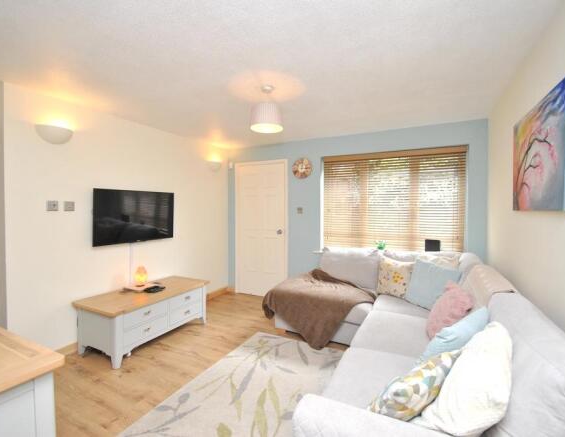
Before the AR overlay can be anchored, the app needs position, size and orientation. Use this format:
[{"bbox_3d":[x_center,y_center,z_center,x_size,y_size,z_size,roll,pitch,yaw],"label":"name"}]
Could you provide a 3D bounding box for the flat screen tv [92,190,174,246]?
[{"bbox_3d":[-1.611,-0.021,3.034,0.060,0.565,0.950,1,2,28],"label":"flat screen tv"}]

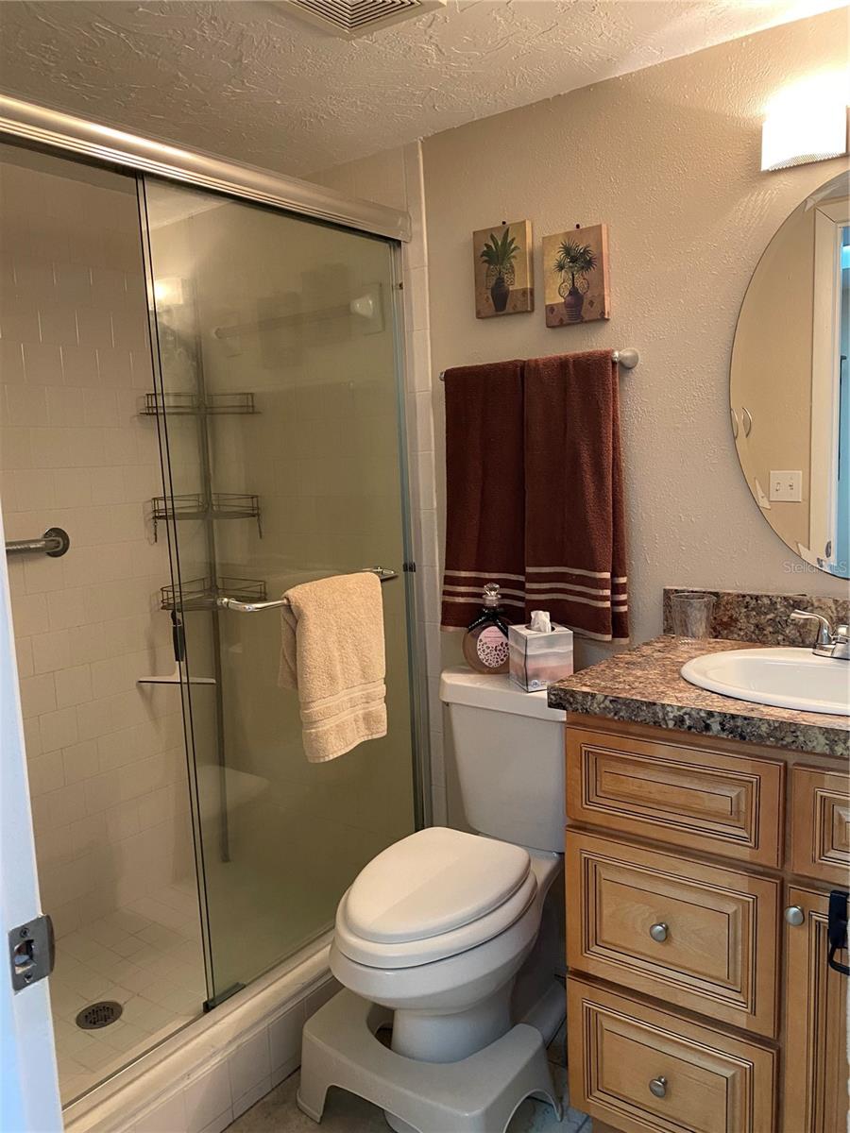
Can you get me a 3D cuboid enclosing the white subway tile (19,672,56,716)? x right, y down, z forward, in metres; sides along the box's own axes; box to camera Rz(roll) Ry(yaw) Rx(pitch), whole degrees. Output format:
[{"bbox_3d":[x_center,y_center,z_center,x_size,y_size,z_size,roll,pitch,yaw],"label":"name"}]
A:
[{"bbox_3d":[-1.040,0.347,2.276,0.009,0.108,0.108,3,9,37],"label":"white subway tile"}]

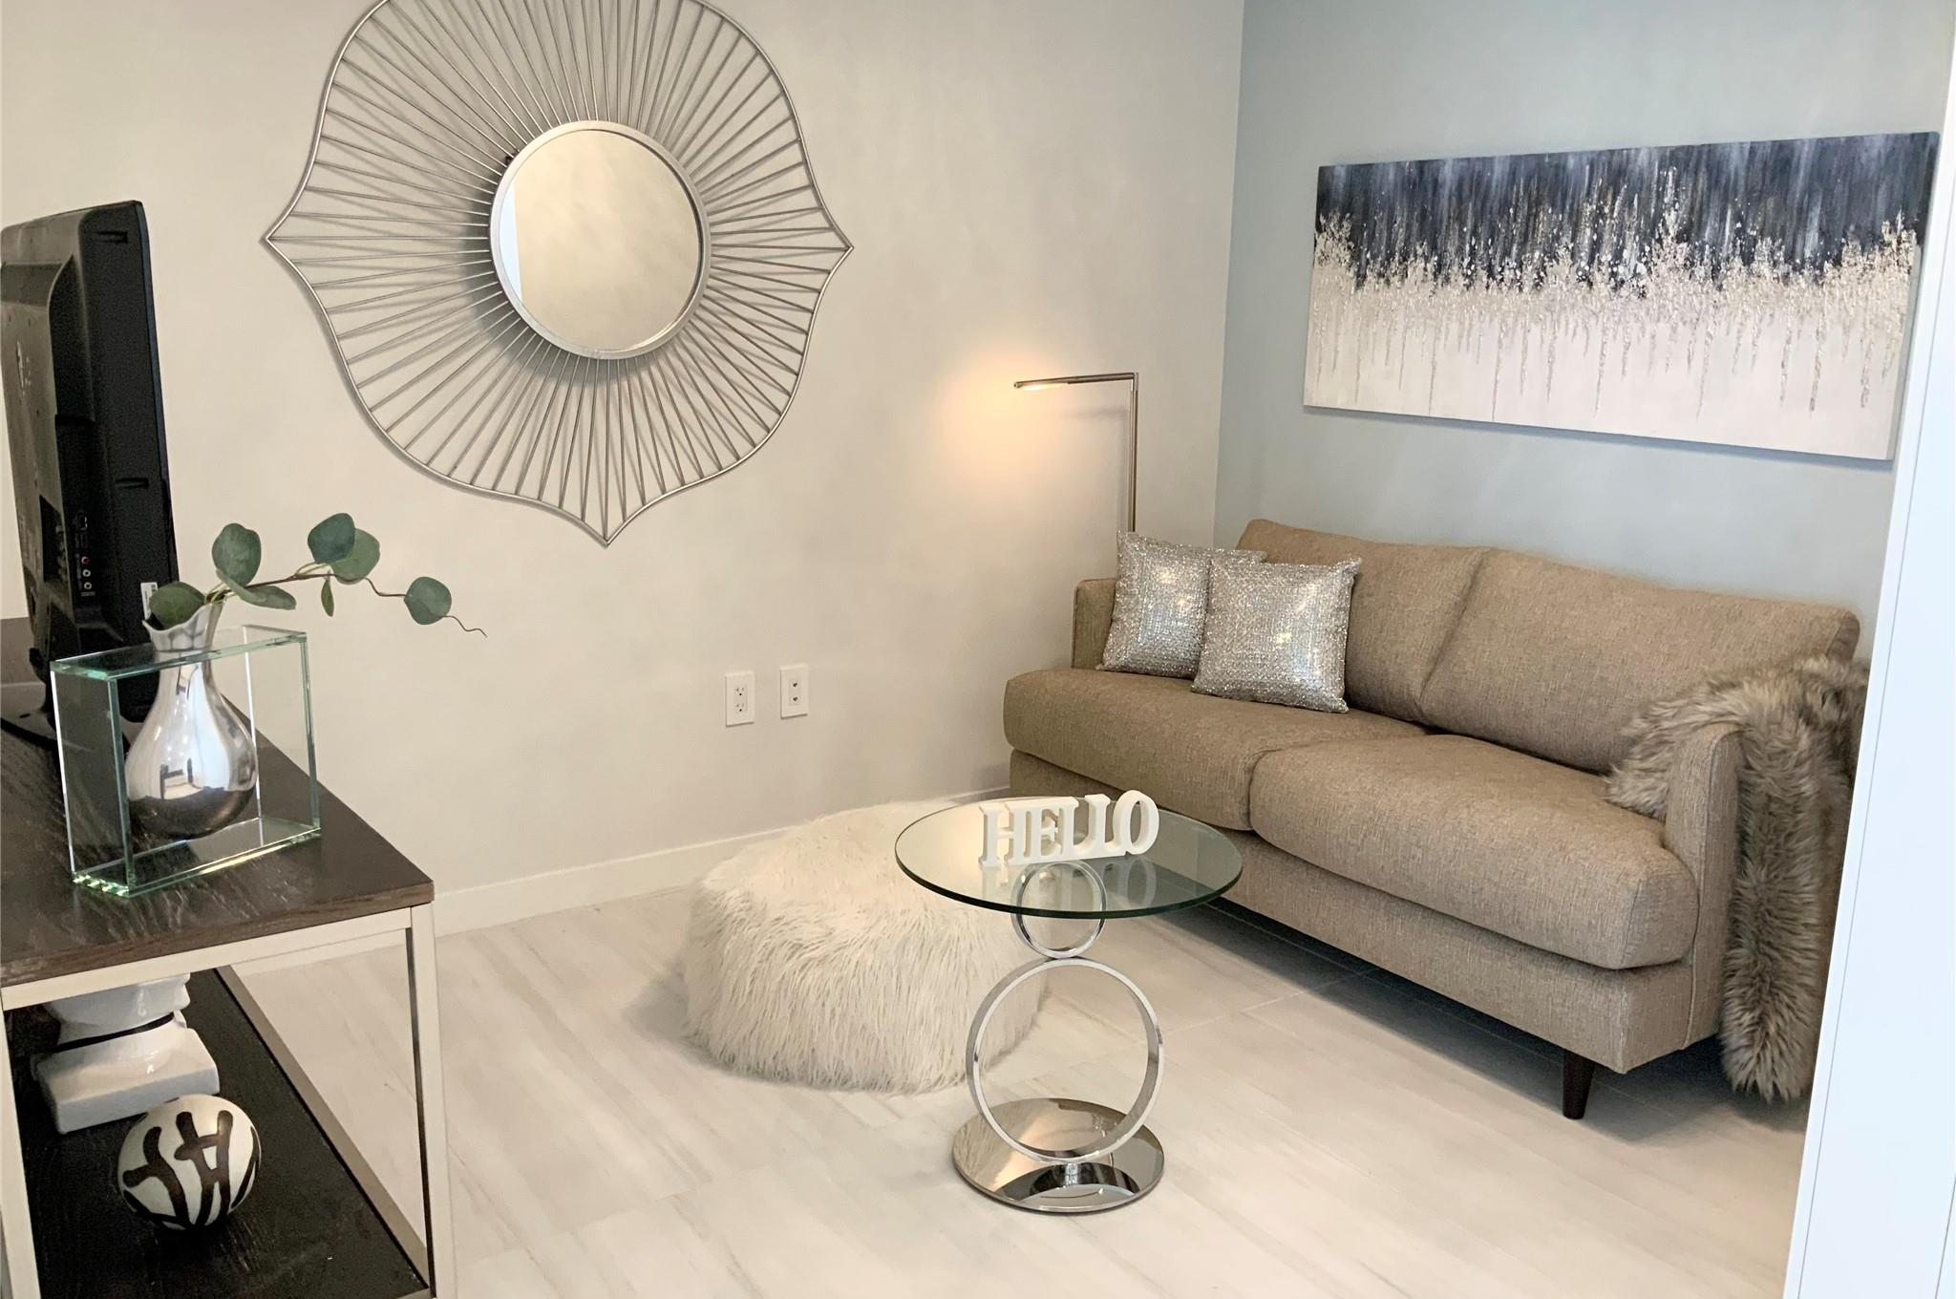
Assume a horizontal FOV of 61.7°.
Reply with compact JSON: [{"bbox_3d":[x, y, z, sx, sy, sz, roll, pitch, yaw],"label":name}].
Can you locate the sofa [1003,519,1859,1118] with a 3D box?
[{"bbox_3d":[0.933,0.236,3.629,0.870,0.840,1.740,-8,16,-35],"label":"sofa"}]

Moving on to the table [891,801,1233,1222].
[{"bbox_3d":[0.141,0.586,2.693,0.554,0.544,0.554,1,13,0],"label":"table"}]

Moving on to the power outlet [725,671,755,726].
[{"bbox_3d":[-0.569,0.120,3.934,0.076,0.124,0.008,-8,16,-35],"label":"power outlet"}]

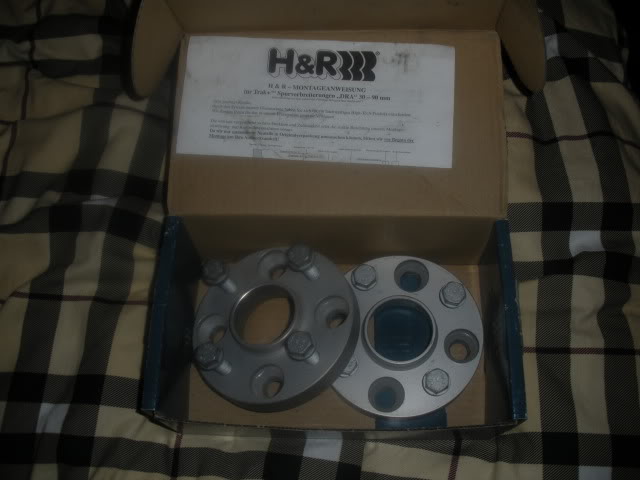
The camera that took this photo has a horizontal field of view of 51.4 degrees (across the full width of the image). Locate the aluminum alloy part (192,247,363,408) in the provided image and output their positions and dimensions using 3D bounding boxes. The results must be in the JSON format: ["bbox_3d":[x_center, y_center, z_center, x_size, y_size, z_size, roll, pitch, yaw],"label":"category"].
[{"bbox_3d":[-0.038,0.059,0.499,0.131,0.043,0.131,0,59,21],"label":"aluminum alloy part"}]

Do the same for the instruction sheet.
[{"bbox_3d":[-0.002,-0.108,0.515,0.210,0.002,0.099,3,78,4],"label":"instruction sheet"}]

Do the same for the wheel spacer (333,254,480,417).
[{"bbox_3d":[0.061,0.073,0.522,0.131,0.030,0.131,0,64,5],"label":"wheel spacer"}]

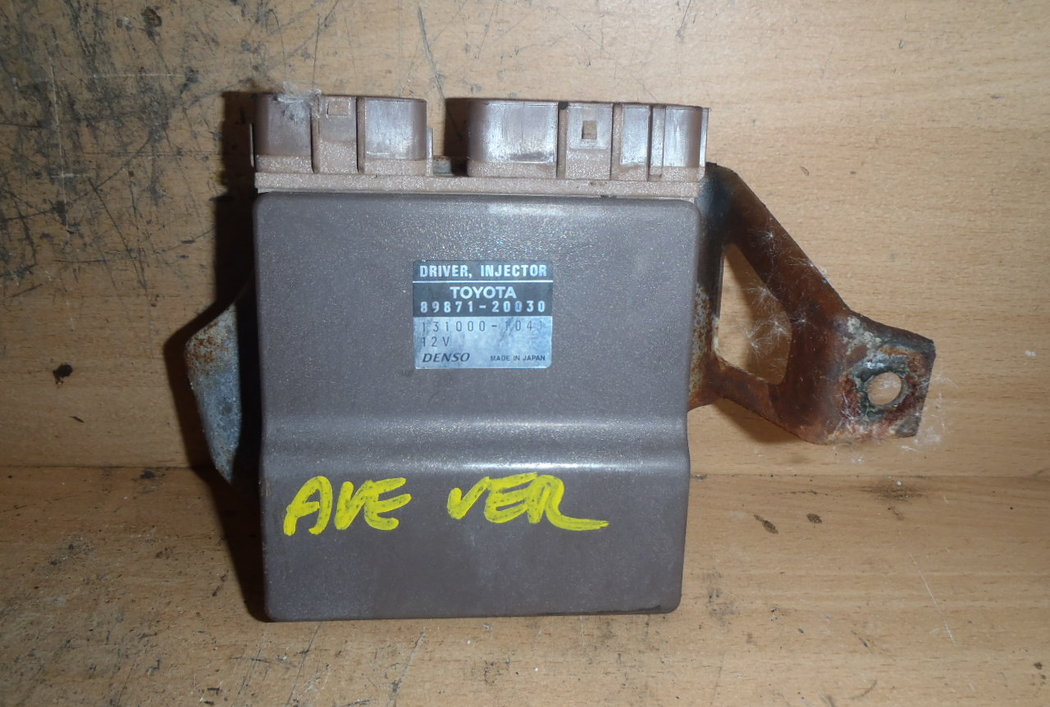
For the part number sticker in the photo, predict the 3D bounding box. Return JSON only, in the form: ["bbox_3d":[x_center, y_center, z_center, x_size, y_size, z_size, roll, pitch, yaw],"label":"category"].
[{"bbox_3d":[-0.011,-0.010,0.216,0.035,0.028,0.001,0,11,-5],"label":"part number sticker"}]

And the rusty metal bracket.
[{"bbox_3d":[0.080,-0.014,0.237,0.054,0.075,0.041,0,11,-5],"label":"rusty metal bracket"}]

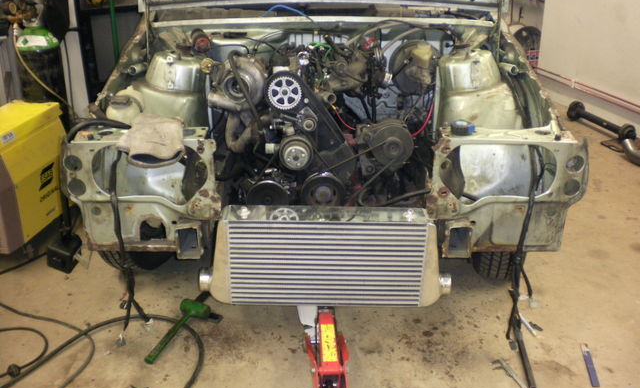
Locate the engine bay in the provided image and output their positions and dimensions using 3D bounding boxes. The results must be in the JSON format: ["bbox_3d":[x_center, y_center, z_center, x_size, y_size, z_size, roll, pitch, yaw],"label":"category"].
[{"bbox_3d":[-0.020,-0.300,2.360,1.330,0.520,0.880,0,23,0],"label":"engine bay"}]

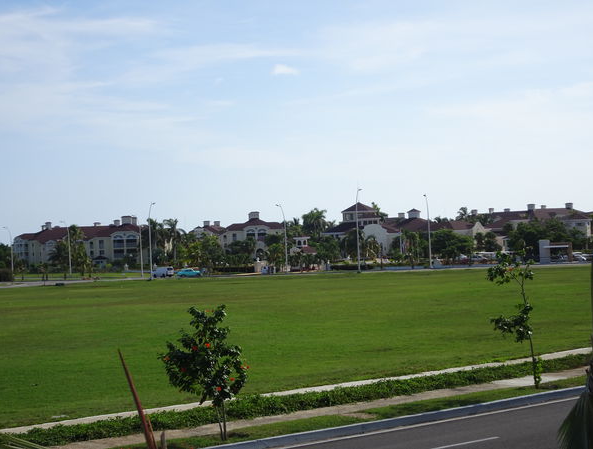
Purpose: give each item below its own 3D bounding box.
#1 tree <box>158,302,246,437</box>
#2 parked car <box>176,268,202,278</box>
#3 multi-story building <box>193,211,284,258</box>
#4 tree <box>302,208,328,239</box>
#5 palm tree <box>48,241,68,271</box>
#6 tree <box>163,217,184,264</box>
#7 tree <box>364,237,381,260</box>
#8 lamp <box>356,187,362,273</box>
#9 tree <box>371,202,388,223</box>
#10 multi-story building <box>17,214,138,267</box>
[{"bbox_3d":[-2.917,4.719,36.900,2.650,4.200,2.500,-2,-1,0],"label":"tree"},{"bbox_3d":[-20.289,9.123,221.000,4.850,1.570,1.850,-3,-1,26],"label":"parked car"},{"bbox_3d":[-18.242,3.986,370.000,28.000,15.200,18.000,-2,-1,-2],"label":"multi-story building"},{"bbox_3d":[4.621,2.845,302.000,6.600,13.900,6.600,-2,-1,0],"label":"tree"},{"bbox_3d":[-64.606,8.614,318.000,5.400,8.700,5.400,-2,-1,0],"label":"palm tree"},{"bbox_3d":[-32.622,5.015,312.000,5.300,13.000,5.300,-2,-1,0],"label":"tree"},{"bbox_3d":[18.541,5.971,287.000,4.500,6.100,4.500,-2,-1,0],"label":"tree"},{"bbox_3d":[10.680,1.194,202.000,0.500,14.300,2.000,-3,-1,20],"label":"lamp"},{"bbox_3d":[22.718,1.754,322.000,4.600,15.000,4.600,-2,-1,0],"label":"tree"},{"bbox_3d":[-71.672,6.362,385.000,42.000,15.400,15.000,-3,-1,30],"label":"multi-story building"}]

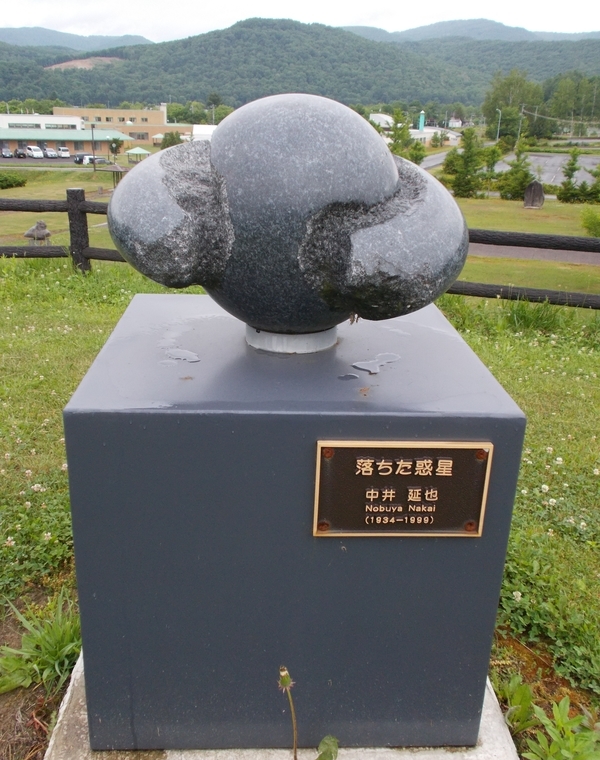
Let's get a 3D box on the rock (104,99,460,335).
[{"bbox_3d":[-0.024,-0.360,1.700,0.804,0.500,0.541,6,21,11],"label":"rock"}]

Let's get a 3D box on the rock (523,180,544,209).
[{"bbox_3d":[18.494,-14.658,61.956,1.539,2.079,0.800,8,21,15],"label":"rock"}]

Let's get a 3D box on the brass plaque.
[{"bbox_3d":[0.190,0.208,1.458,0.321,0.196,0.014,1,20,-3],"label":"brass plaque"}]

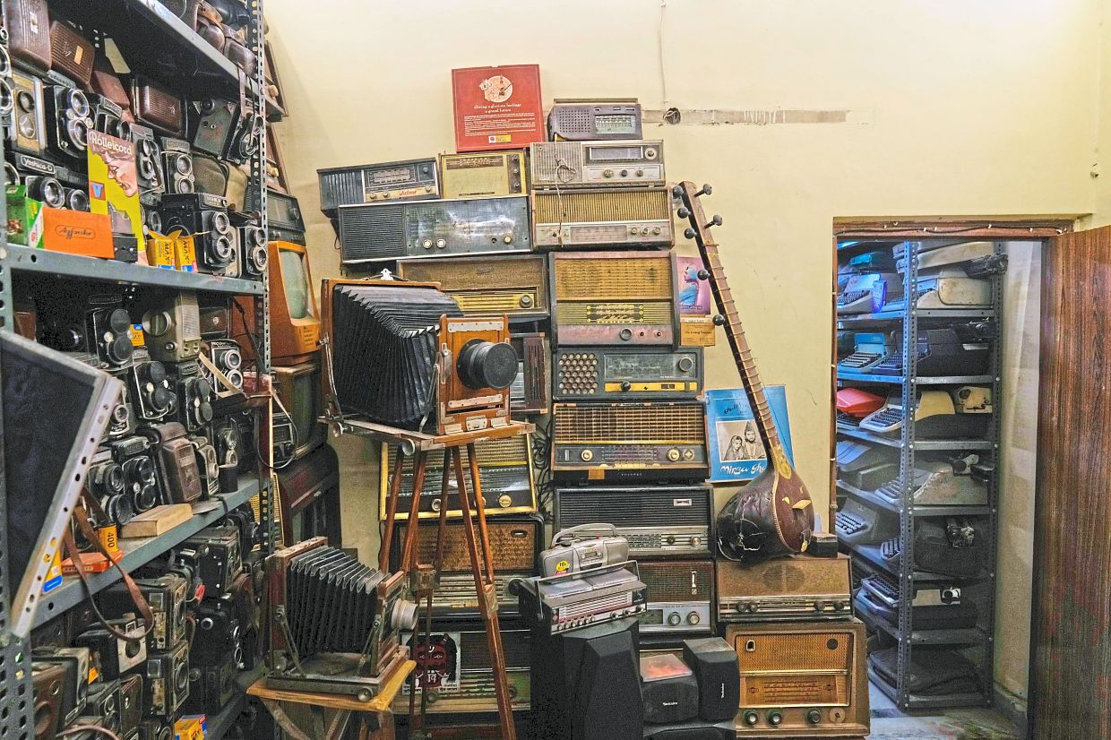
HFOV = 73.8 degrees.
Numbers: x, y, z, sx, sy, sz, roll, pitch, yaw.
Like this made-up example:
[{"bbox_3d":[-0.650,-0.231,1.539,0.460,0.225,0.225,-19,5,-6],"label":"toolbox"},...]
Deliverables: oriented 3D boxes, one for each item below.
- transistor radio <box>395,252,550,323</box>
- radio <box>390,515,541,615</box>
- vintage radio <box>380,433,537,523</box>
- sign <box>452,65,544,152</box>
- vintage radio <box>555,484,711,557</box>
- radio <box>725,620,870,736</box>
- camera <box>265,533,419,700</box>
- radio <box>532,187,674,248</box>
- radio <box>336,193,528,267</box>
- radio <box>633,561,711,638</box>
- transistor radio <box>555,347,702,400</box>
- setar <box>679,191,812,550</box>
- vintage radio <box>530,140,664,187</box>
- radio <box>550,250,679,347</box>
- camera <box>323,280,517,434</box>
[{"bbox_3d":[-0.270,-0.273,2.500,0.494,0.203,0.200,-3,3,-3],"label":"transistor radio"},{"bbox_3d":[-0.295,0.630,2.519,0.489,0.329,0.230,-1,3,-3],"label":"radio"},{"bbox_3d":[-0.320,0.307,2.488,0.498,0.311,0.220,-2,3,-4],"label":"vintage radio"},{"bbox_3d":[-0.200,-0.907,2.583,0.302,0.302,0.025,-4,-4,-2],"label":"sign"},{"bbox_3d":[0.246,0.480,2.470,0.505,0.227,0.200,-1,3,-2],"label":"vintage radio"},{"bbox_3d":[0.754,0.961,2.415,0.444,0.355,0.210,-1,3,-4],"label":"radio"},{"bbox_3d":[-0.429,0.519,1.598,0.268,0.262,0.215,1,-3,7],"label":"camera"},{"bbox_3d":[0.147,-0.479,2.409,0.436,0.184,0.200,-1,3,0],"label":"radio"},{"bbox_3d":[-0.378,-0.445,2.426,0.598,0.180,0.210,-4,3,0],"label":"radio"},{"bbox_3d":[0.279,0.734,2.504,0.459,0.250,0.210,0,3,-2],"label":"radio"},{"bbox_3d":[0.237,0.005,2.480,0.480,0.165,0.180,-1,3,-1],"label":"transistor radio"},{"bbox_3d":[0.540,0.002,2.477,0.280,1.257,0.310,-20,-6,38],"label":"setar"},{"bbox_3d":[0.133,-0.649,2.391,0.417,0.140,0.160,-1,3,0],"label":"vintage radio"},{"bbox_3d":[0.190,-0.233,2.472,0.409,0.303,0.220,0,3,0],"label":"radio"},{"bbox_3d":[-0.292,-0.040,1.788,0.395,0.325,0.360,8,9,40],"label":"camera"}]

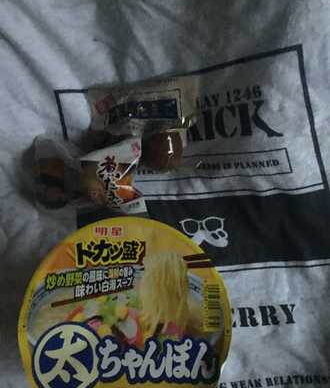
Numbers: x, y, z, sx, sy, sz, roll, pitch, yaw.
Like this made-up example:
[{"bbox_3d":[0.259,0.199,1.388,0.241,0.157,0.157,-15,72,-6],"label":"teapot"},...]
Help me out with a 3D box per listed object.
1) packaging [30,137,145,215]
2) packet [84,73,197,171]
[{"bbox_3d":[-0.067,-0.017,0.350,0.095,0.031,0.064,-6,74,-6],"label":"packaging"},{"bbox_3d":[-0.020,-0.066,0.372,0.102,0.029,0.083,-4,73,-5],"label":"packet"}]

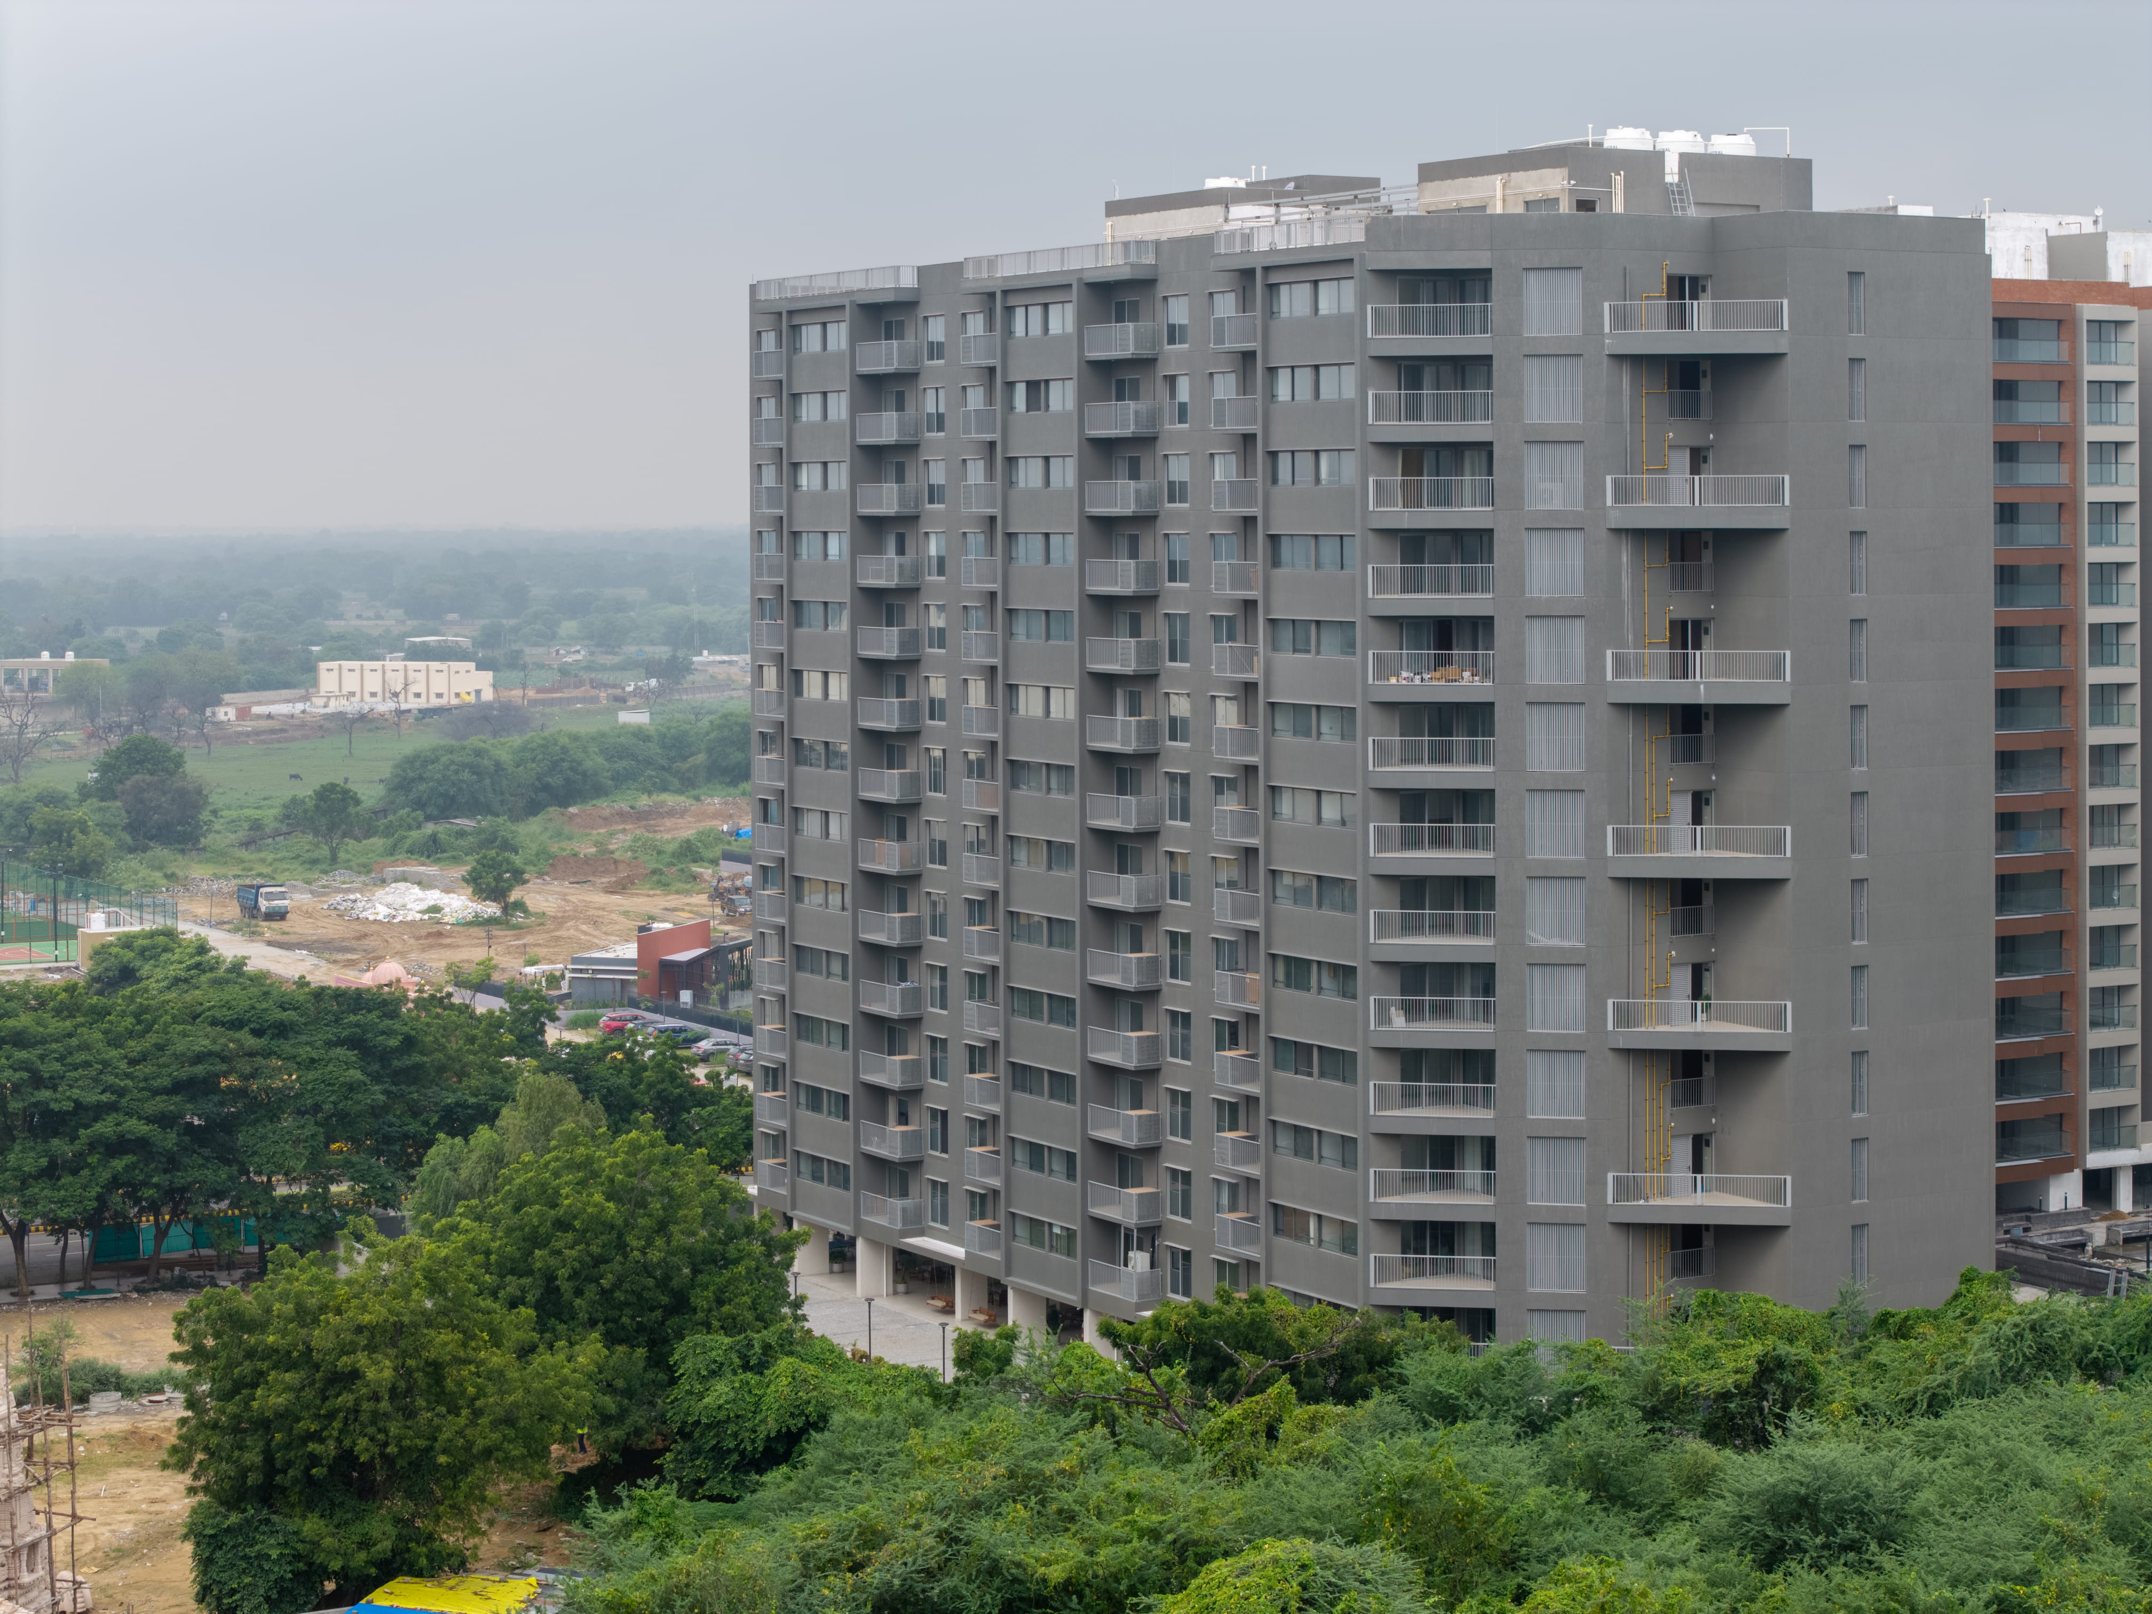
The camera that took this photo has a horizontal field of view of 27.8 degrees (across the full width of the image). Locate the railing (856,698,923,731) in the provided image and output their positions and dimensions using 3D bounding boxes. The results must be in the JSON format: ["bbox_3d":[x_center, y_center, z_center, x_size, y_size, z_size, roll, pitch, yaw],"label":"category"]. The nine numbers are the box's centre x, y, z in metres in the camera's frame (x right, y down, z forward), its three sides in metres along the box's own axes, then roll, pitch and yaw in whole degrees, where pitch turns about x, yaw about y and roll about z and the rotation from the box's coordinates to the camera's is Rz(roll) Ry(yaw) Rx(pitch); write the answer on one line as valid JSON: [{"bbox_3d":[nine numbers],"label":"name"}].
[{"bbox_3d":[-7.825,-4.016,183.800,1.180,1.140,3.480,-2,3,-30],"label":"railing"}]

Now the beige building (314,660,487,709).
[{"bbox_3d":[-121.310,-22.291,785.000,27.500,7.500,13.500,1,3,20],"label":"beige building"}]

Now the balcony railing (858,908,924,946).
[{"bbox_3d":[-7.656,4.912,180.593,1.121,1.111,3.501,-2,4,-30],"label":"balcony railing"}]

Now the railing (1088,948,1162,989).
[{"bbox_3d":[1.876,6.104,167.100,1.180,1.140,3.480,-2,3,-30],"label":"railing"}]

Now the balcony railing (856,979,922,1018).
[{"bbox_3d":[-7.705,8.004,183.089,1.200,1.150,3.570,-2,3,-30],"label":"balcony railing"}]

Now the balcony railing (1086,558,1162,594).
[{"bbox_3d":[1.805,-8.922,167.100,1.180,1.140,3.480,-2,3,-30],"label":"balcony railing"}]

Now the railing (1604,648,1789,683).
[{"bbox_3d":[20.971,-4.732,146.592,6.077,1.042,0.147,0,3,11],"label":"railing"}]

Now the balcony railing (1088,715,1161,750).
[{"bbox_3d":[1.832,-2.852,166.516,1.200,1.150,3.570,-2,3,-30],"label":"balcony railing"}]

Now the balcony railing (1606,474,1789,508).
[{"bbox_3d":[20.904,-10.586,146.244,6.077,1.042,0.147,0,3,11],"label":"balcony railing"}]

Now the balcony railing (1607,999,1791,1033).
[{"bbox_3d":[21.399,7.199,149.300,6.350,1.080,0.140,0,2,9],"label":"balcony railing"}]

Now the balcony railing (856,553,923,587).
[{"bbox_3d":[-7.696,-9.784,179.720,1.121,1.111,3.501,-2,4,-30],"label":"balcony railing"}]

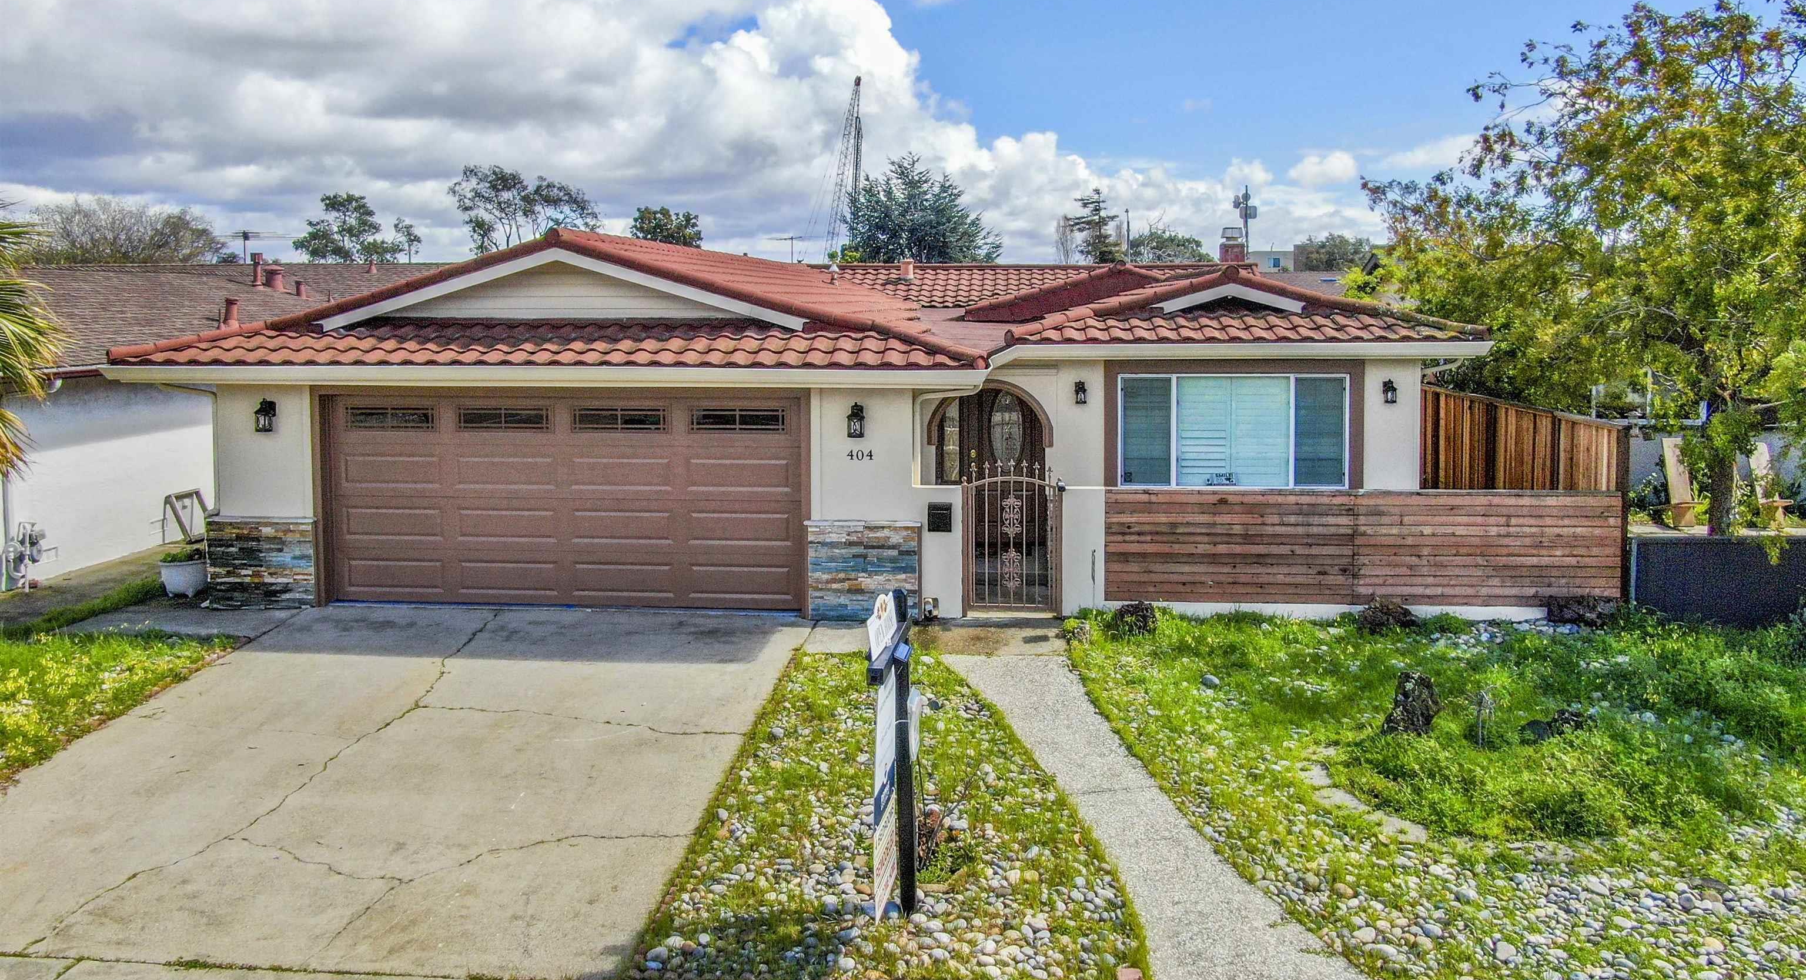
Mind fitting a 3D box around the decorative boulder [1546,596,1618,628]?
[{"bbox_3d":[6.510,1.163,12.000,0.700,0.320,0.420,0,7,0],"label":"decorative boulder"}]

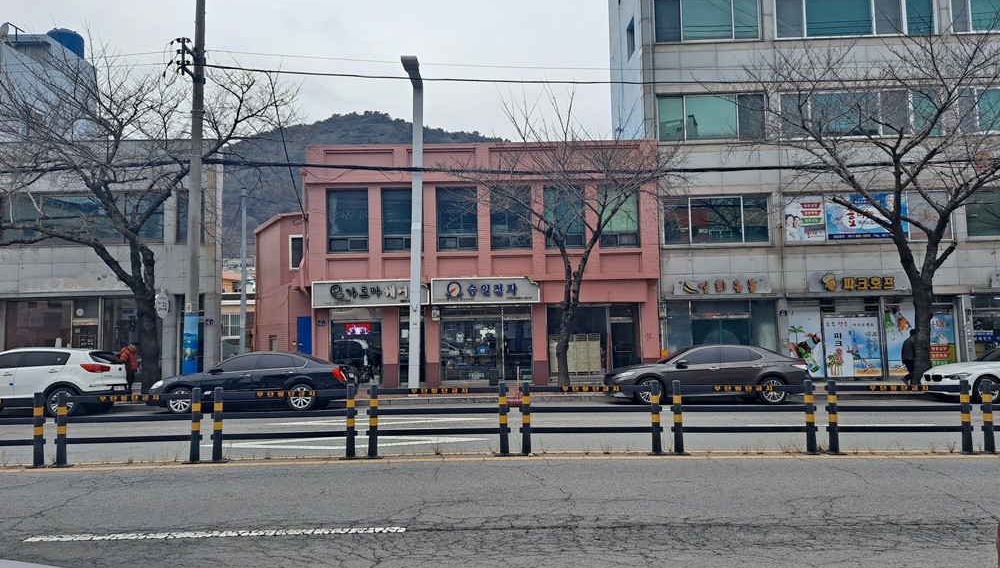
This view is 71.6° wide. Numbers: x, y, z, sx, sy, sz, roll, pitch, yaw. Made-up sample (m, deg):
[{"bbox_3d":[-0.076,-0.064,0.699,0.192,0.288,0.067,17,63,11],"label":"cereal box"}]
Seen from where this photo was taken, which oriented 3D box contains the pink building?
[{"bbox_3d":[-2.157,-0.231,26.131,13.816,7.564,9.500,-1,-5,-2],"label":"pink building"}]

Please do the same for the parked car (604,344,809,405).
[{"bbox_3d":[4.879,2.081,16.649,4.885,1.445,1.840,-1,-5,0],"label":"parked car"}]

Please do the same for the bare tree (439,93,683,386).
[{"bbox_3d":[1.734,-1.239,19.158,6.831,8.330,6.000,-1,-5,0],"label":"bare tree"}]

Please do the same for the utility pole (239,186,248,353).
[{"bbox_3d":[-9.491,-0.012,25.599,0.190,7.322,0.190,-1,-5,0],"label":"utility pole"}]

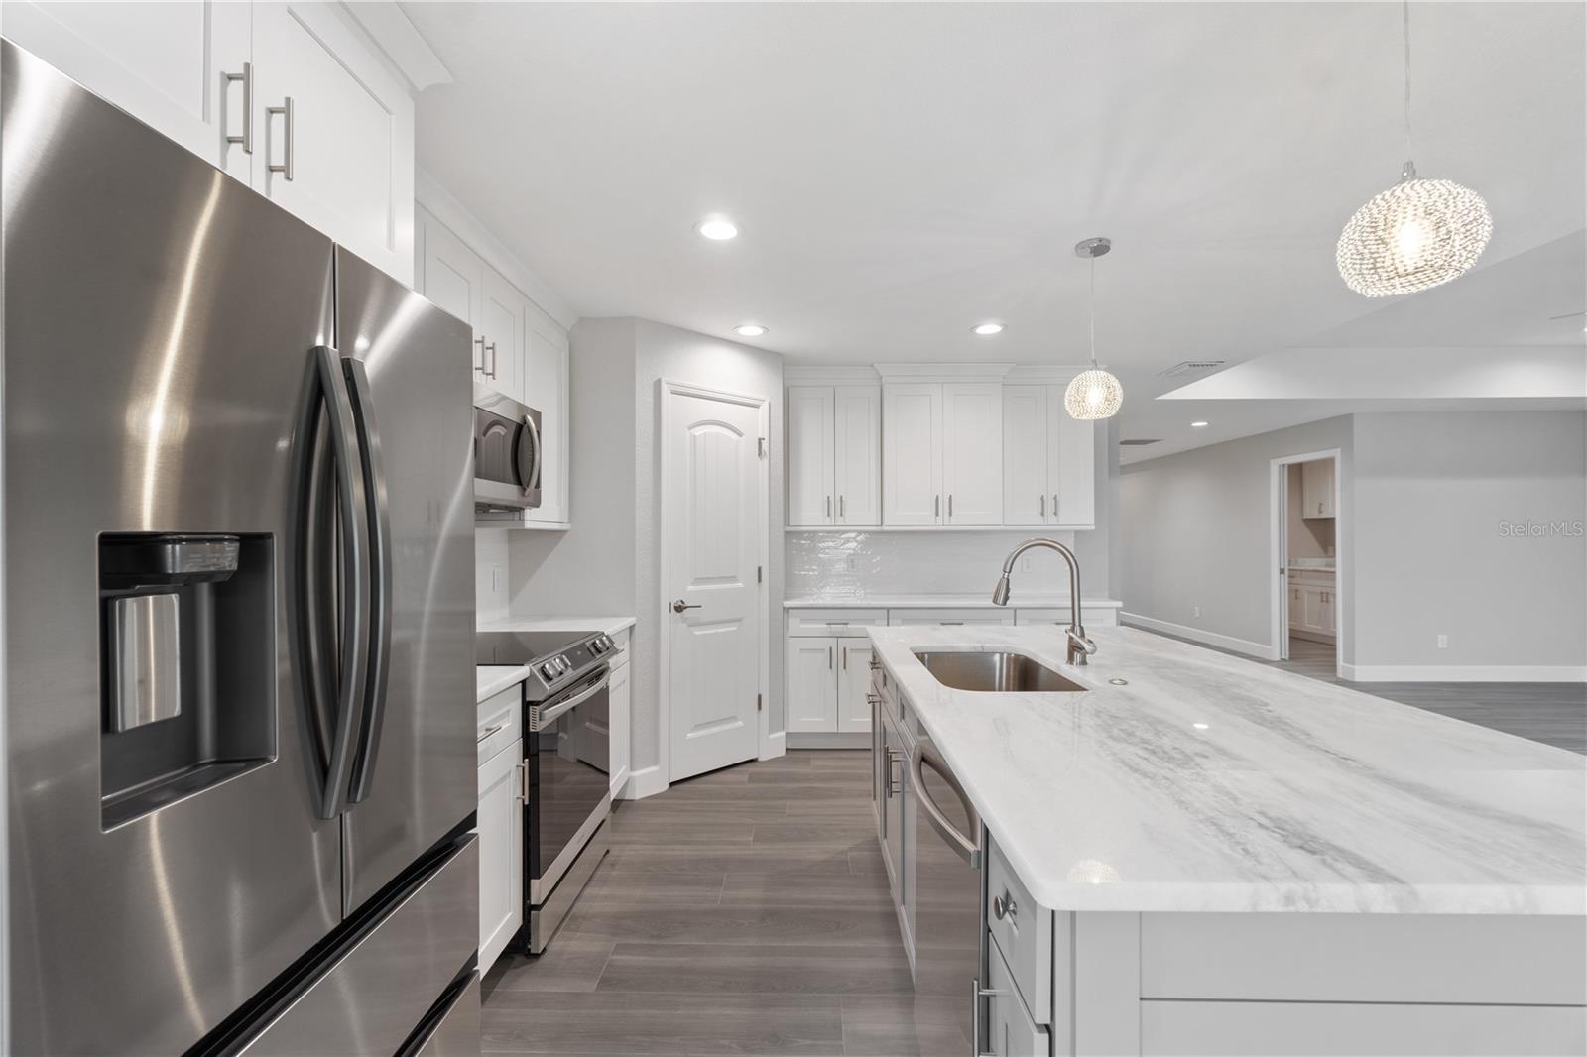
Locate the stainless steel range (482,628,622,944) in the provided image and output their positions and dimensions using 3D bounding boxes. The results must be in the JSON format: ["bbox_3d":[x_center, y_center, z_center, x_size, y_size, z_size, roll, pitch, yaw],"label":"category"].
[{"bbox_3d":[-1.091,0.892,2.457,0.665,0.925,0.750,0,-1,1],"label":"stainless steel range"}]

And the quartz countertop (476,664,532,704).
[{"bbox_3d":[-1.126,0.446,1.774,0.637,0.032,0.610,0,-1,1],"label":"quartz countertop"}]

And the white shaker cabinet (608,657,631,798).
[{"bbox_3d":[-1.106,0.948,3.047,0.608,0.610,0.450,0,-1,1],"label":"white shaker cabinet"}]

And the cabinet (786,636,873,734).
[{"bbox_3d":[0.283,0.946,4.282,0.620,0.610,0.600,0,-1,1],"label":"cabinet"}]

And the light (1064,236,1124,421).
[{"bbox_3d":[1.156,-0.750,2.529,0.205,0.665,0.205,0,-1,1],"label":"light"}]

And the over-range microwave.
[{"bbox_3d":[-1.244,-0.293,2.478,0.375,0.425,0.750,0,-1,1],"label":"over-range microwave"}]

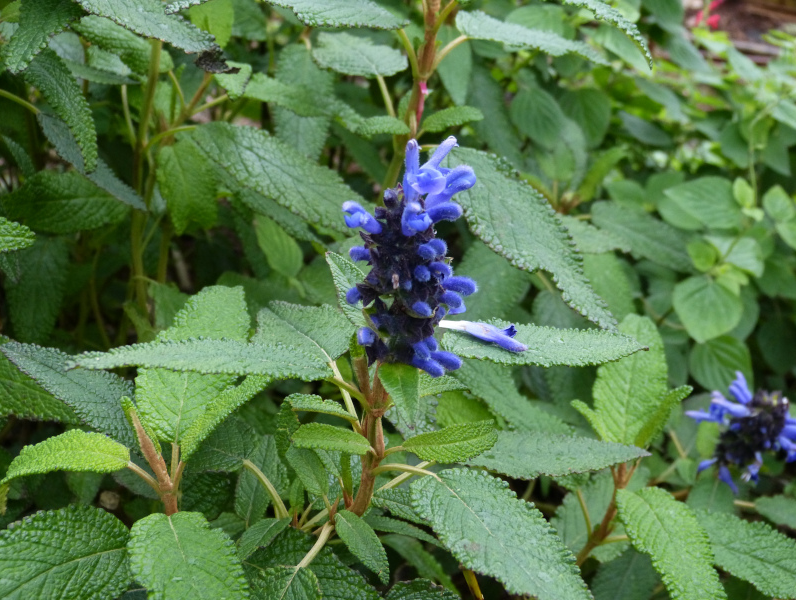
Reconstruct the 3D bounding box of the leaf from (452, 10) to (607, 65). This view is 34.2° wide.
[{"bbox_3d":[0.063,-0.123,0.610,0.072,0.013,0.028,16,32,16],"label":"leaf"}]

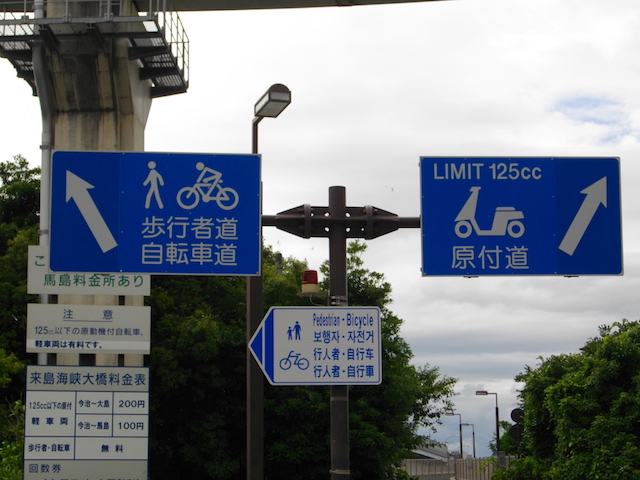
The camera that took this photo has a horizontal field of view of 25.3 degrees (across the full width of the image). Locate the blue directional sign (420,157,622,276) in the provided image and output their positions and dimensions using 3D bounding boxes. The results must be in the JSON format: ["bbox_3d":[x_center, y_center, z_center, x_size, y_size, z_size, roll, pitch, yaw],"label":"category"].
[{"bbox_3d":[1.819,-0.210,12.810,1.830,1.080,0.060,0,-8,-5],"label":"blue directional sign"}]

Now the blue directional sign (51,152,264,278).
[{"bbox_3d":[-1.428,-0.234,12.520,1.830,1.080,0.060,1,-8,-6],"label":"blue directional sign"}]

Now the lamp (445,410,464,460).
[{"bbox_3d":[10.226,15.666,108.000,1.250,5.200,0.270,-1,-8,3],"label":"lamp"}]

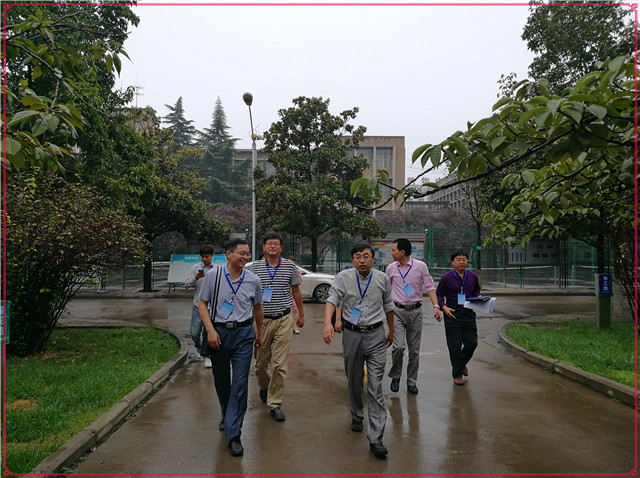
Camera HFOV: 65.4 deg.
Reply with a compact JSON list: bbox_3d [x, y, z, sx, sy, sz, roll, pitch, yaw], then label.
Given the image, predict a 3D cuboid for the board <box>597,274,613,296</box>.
[{"bbox_3d":[5.752,0.958,10.076,0.260,0.450,0.140,0,-2,3],"label":"board"}]

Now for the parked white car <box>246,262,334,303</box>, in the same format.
[{"bbox_3d":[-1.330,1.532,18.429,4.600,1.480,1.800,0,-2,-3],"label":"parked white car"}]

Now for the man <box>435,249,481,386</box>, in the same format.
[{"bbox_3d":[1.704,0.940,6.175,0.550,1.660,0.500,0,-2,8],"label":"man"}]

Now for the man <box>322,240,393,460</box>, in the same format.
[{"bbox_3d":[0.324,0.865,4.284,0.600,1.690,0.780,0,-2,-2],"label":"man"}]

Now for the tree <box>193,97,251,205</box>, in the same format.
[{"bbox_3d":[-8.215,-4.515,41.149,5.900,14.600,5.800,0,-2,0],"label":"tree"}]

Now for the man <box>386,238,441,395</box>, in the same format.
[{"bbox_3d":[1.092,0.888,5.885,0.640,1.770,0.520,0,-2,7],"label":"man"}]

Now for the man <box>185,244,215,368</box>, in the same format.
[{"bbox_3d":[-1.684,0.961,7.335,0.560,1.740,0.620,0,-2,-5],"label":"man"}]

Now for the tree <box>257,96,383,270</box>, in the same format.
[{"bbox_3d":[-0.020,-1.774,19.660,5.000,7.630,4.800,0,-2,0],"label":"tree"}]

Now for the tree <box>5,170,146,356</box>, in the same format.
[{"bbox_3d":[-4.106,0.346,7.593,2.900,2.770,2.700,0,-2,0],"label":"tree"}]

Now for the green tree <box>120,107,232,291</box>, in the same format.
[{"bbox_3d":[-6.708,-1.670,21.500,5.400,7.900,5.200,0,-2,0],"label":"green tree"}]

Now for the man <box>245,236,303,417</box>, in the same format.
[{"bbox_3d":[-0.450,0.848,5.136,0.600,1.790,0.700,0,-2,-3],"label":"man"}]

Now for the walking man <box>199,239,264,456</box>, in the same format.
[{"bbox_3d":[-0.742,0.857,4.177,0.560,1.710,0.600,0,-2,-3],"label":"walking man"}]

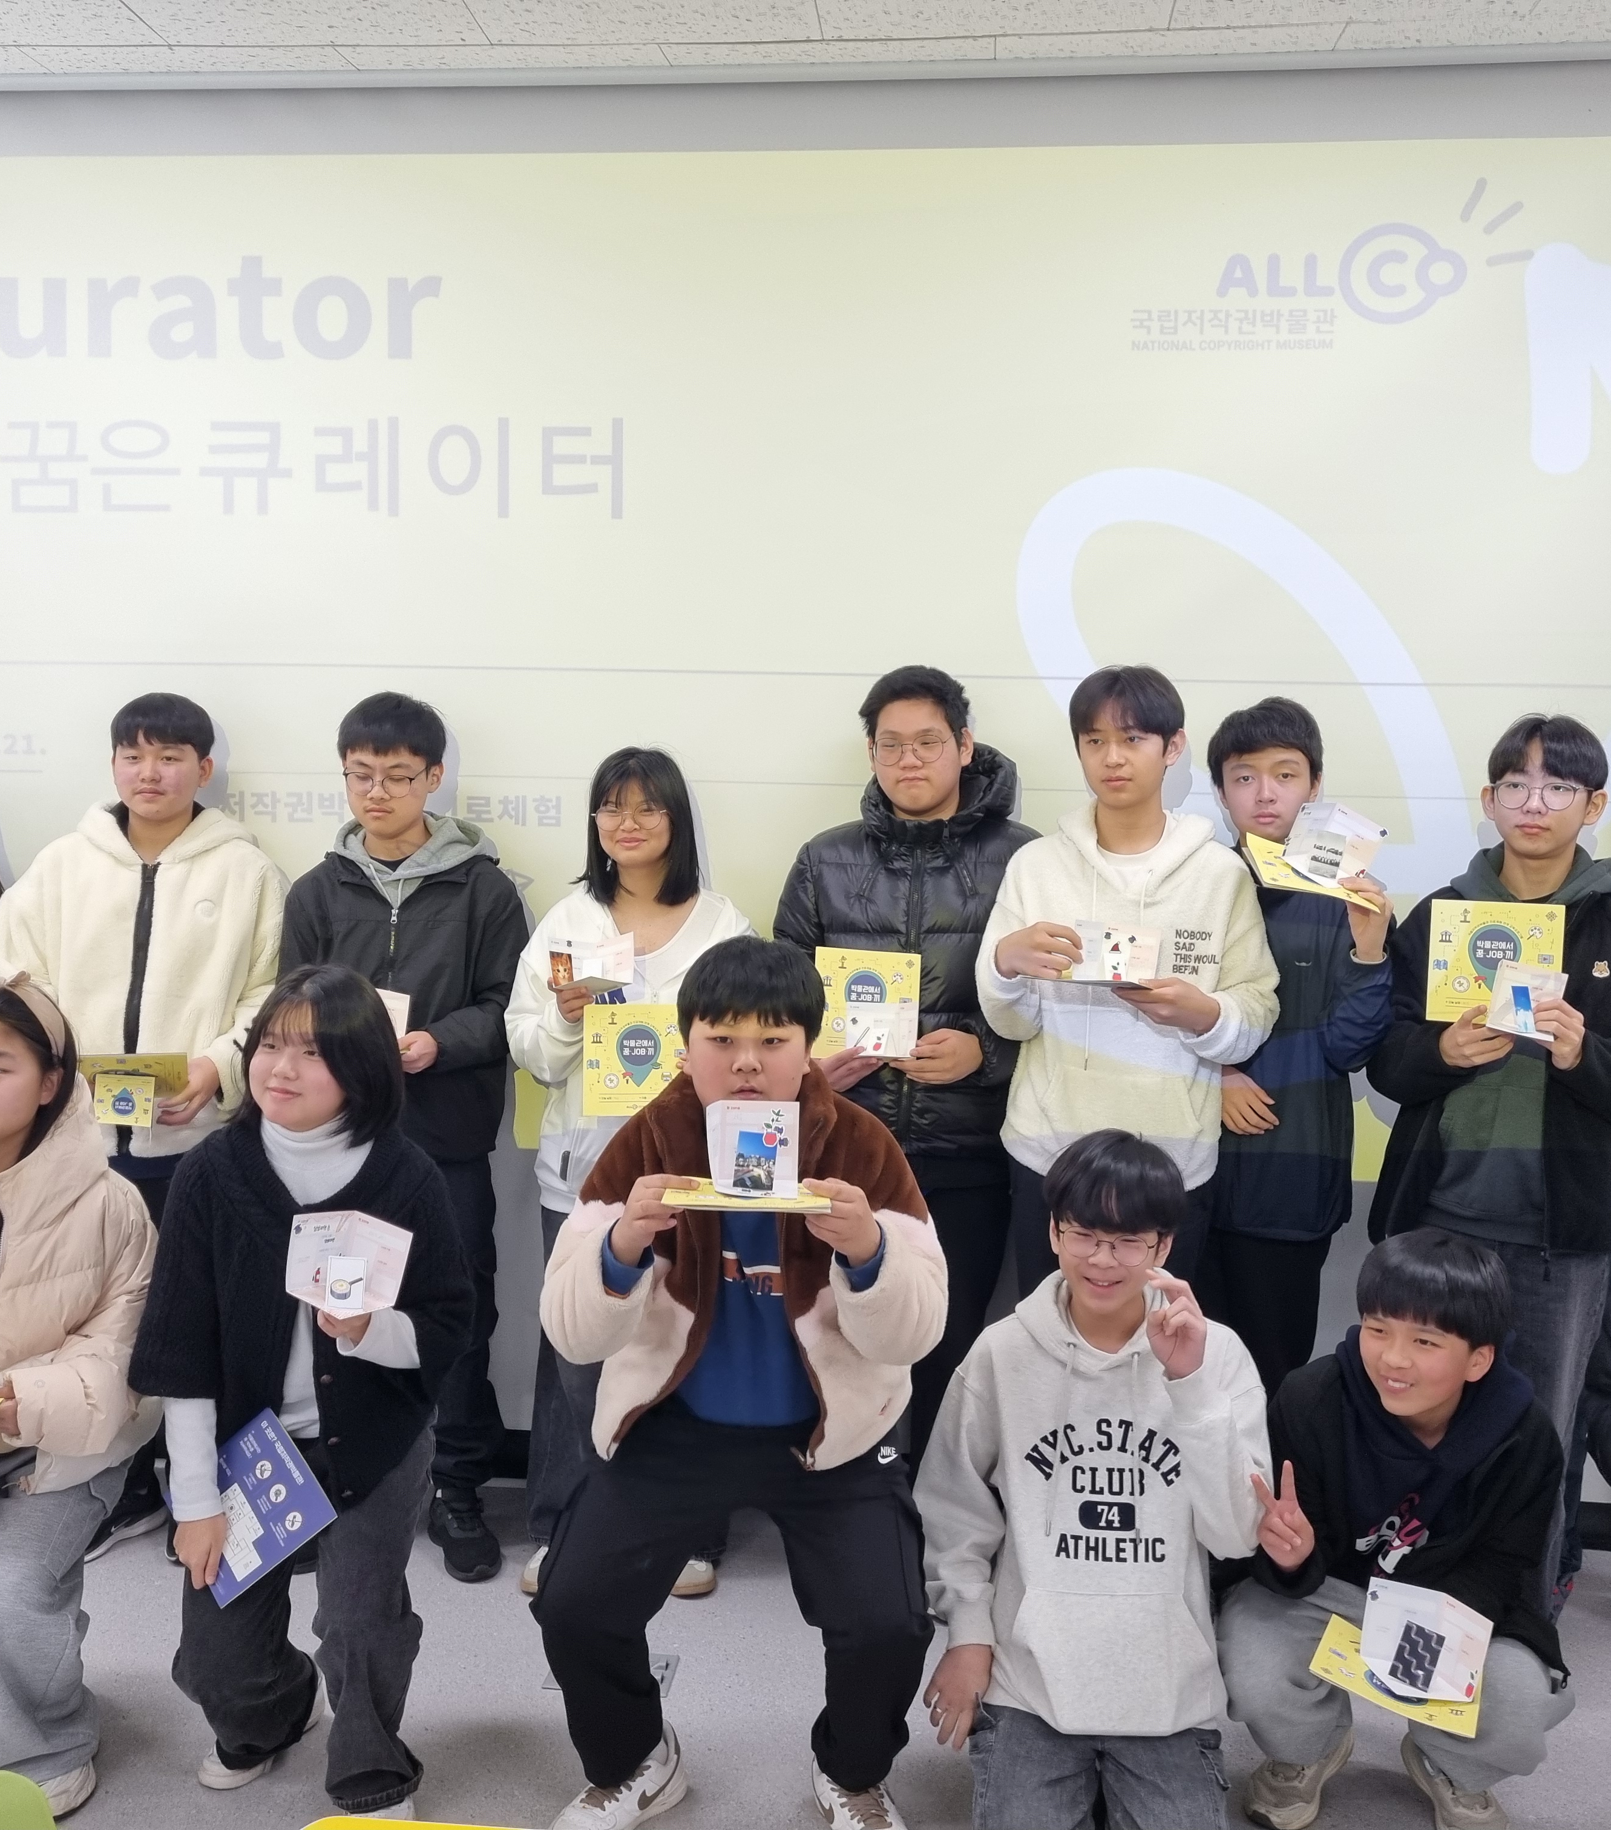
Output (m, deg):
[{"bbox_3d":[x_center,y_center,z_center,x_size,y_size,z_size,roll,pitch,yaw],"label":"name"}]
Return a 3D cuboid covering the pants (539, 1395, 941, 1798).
[{"bbox_3d":[-0.109,1.010,2.714,0.586,0.491,0.480,1,7,2],"label":"pants"}]

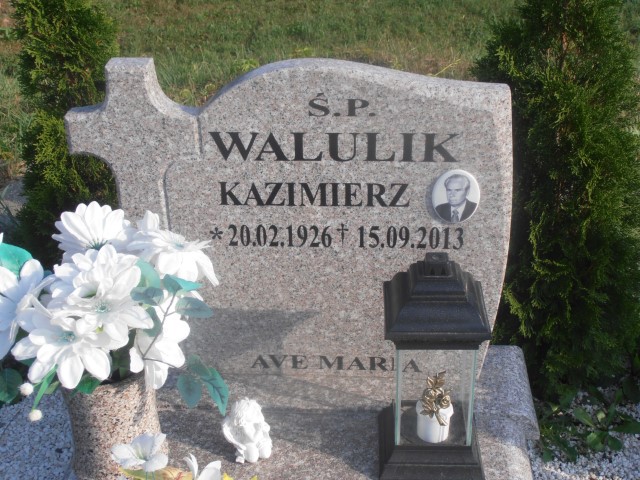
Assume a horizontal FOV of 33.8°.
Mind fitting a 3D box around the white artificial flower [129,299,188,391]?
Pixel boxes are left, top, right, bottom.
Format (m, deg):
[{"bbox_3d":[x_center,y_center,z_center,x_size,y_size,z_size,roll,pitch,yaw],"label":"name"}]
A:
[{"bbox_3d":[-0.234,0.150,1.530,0.085,0.118,0.050,-26,14,-39],"label":"white artificial flower"}]

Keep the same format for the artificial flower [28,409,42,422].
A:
[{"bbox_3d":[-0.392,0.241,1.450,0.018,0.018,0.018,-1,22,0],"label":"artificial flower"}]

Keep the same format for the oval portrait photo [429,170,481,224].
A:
[{"bbox_3d":[0.230,-0.073,1.780,0.081,0.100,0.012,1,27,3],"label":"oval portrait photo"}]

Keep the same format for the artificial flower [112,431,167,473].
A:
[{"bbox_3d":[-0.254,0.301,1.490,0.078,0.050,0.050,-1,60,-1],"label":"artificial flower"}]

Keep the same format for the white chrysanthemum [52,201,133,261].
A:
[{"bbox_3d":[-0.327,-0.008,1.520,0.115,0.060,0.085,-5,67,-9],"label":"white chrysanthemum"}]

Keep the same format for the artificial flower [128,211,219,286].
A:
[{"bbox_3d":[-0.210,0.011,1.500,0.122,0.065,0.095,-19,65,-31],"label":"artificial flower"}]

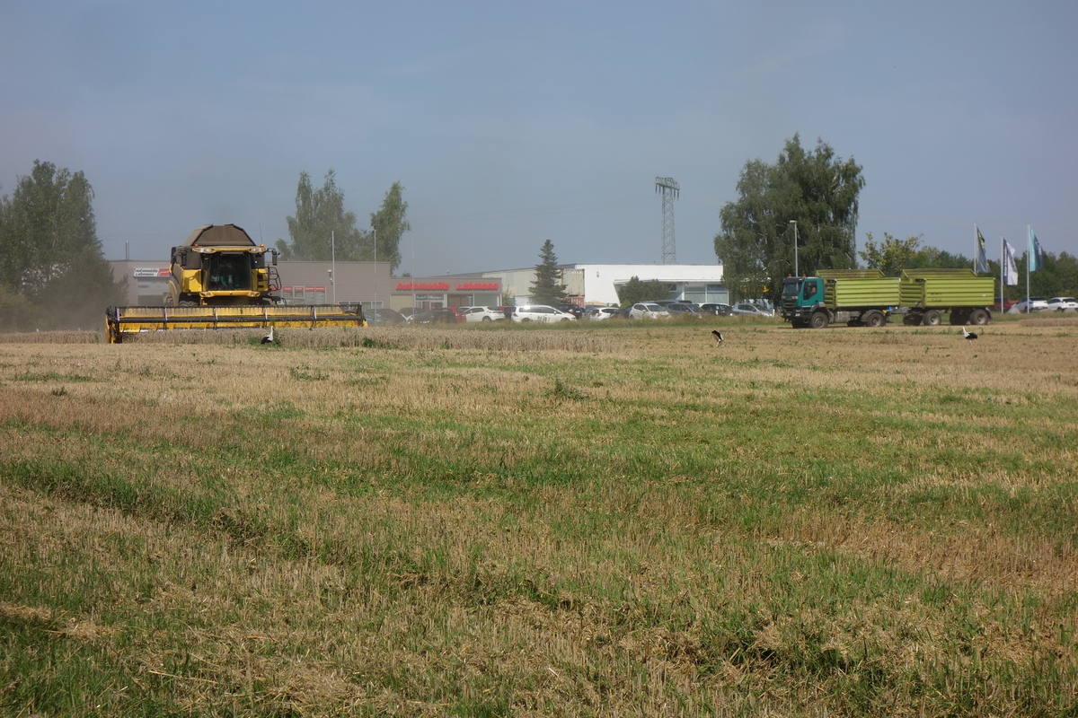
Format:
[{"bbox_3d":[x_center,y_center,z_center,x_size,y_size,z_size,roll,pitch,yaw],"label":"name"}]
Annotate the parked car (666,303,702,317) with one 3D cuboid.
[{"bbox_3d":[12.398,-3.839,206.000,1.790,1.540,4.250,-1,2,-41],"label":"parked car"}]

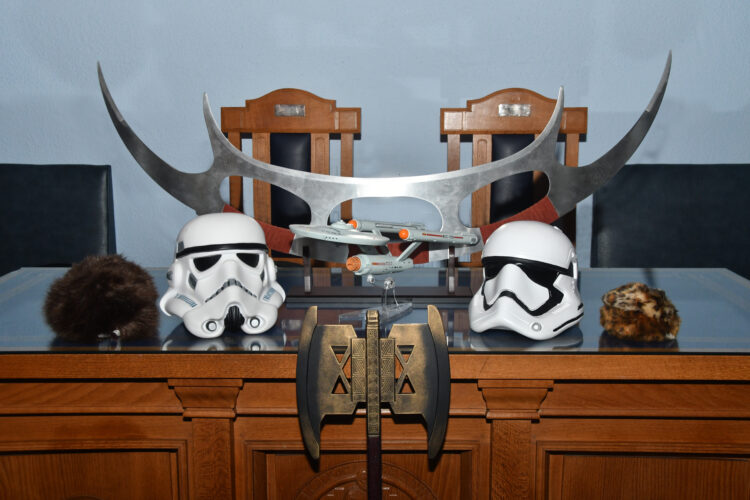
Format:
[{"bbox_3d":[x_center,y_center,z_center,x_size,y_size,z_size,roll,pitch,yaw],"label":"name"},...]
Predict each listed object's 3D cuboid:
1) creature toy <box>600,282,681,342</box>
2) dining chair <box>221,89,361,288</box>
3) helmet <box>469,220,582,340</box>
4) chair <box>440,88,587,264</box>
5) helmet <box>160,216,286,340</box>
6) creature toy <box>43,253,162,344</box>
[{"bbox_3d":[0.511,0.120,1.685,0.144,0.108,0.130,0,10,0],"label":"creature toy"},{"bbox_3d":[-0.259,0.135,2.594,0.450,1.200,0.520,0,10,0],"label":"dining chair"},{"bbox_3d":[0.294,0.058,1.697,0.200,0.226,0.224,7,13,34],"label":"helmet"},{"bbox_3d":[0.410,0.153,2.494,0.450,1.200,0.520,0,10,0],"label":"chair"},{"bbox_3d":[-0.298,0.048,1.719,0.234,0.237,0.243,-4,11,-22],"label":"helmet"},{"bbox_3d":[-0.524,0.093,1.689,0.204,0.161,0.198,0,10,0],"label":"creature toy"}]

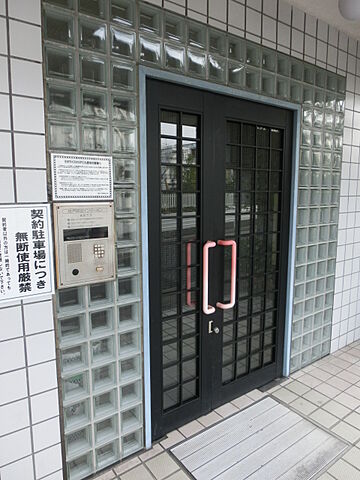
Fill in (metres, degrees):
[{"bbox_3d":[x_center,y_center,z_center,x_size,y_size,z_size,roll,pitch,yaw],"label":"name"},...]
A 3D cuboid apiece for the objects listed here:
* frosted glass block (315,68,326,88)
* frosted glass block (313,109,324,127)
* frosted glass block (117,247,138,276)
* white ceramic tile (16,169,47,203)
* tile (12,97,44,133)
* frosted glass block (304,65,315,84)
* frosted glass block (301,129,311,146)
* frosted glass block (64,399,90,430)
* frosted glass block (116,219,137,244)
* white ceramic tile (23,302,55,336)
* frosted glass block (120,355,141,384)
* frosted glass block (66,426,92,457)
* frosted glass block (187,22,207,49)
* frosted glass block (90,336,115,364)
[{"bbox_3d":[1.077,-1.267,2.633,0.147,0.147,0.090,-6,10,-35],"label":"frosted glass block"},{"bbox_3d":[1.084,-0.964,2.688,0.146,0.146,0.090,-6,10,-35],"label":"frosted glass block"},{"bbox_3d":[-0.304,0.103,1.821,0.147,0.147,0.090,-6,10,-35],"label":"frosted glass block"},{"bbox_3d":[-0.653,-0.236,1.467,0.127,0.144,0.010,-6,10,-35],"label":"white ceramic tile"},{"bbox_3d":[-0.647,-0.535,1.425,0.126,0.144,0.010,-6,10,-35],"label":"tile"},{"bbox_3d":[0.952,-1.253,2.538,0.145,0.145,0.090,-6,10,-35],"label":"frosted glass block"},{"bbox_3d":[0.943,-0.791,2.596,0.145,0.145,0.090,-6,10,-36],"label":"frosted glass block"},{"bbox_3d":[-0.552,0.895,1.748,0.145,0.145,0.090,-6,10,-35],"label":"frosted glass block"},{"bbox_3d":[-0.304,-0.052,1.798,0.145,0.145,0.090,-6,10,-35],"label":"frosted glass block"},{"bbox_3d":[-0.656,0.360,1.543,0.126,0.144,0.010,-6,10,-35],"label":"white ceramic tile"},{"bbox_3d":[-0.303,0.728,1.930,0.146,0.146,0.090,-6,10,-35],"label":"frosted glass block"},{"bbox_3d":[-0.556,1.064,1.796,0.146,0.146,0.090,-6,10,-35],"label":"frosted glass block"},{"bbox_3d":[0.069,-1.150,1.897,0.145,0.145,0.090,-6,10,-36],"label":"frosted glass block"},{"bbox_3d":[-0.430,0.586,1.819,0.146,0.146,0.090,-6,10,-35],"label":"frosted glass block"}]

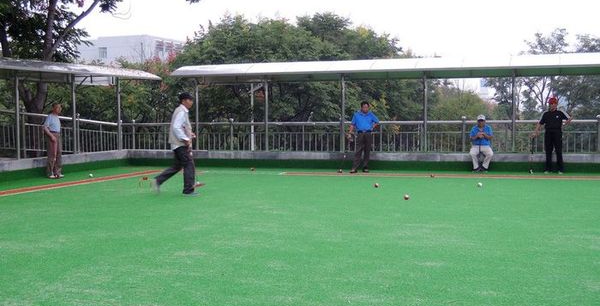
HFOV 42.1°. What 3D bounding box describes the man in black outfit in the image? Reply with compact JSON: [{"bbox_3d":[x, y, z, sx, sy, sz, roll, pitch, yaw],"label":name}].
[{"bbox_3d":[5.622,-0.388,17.400,0.820,1.722,0.420,0,2,11],"label":"man in black outfit"}]

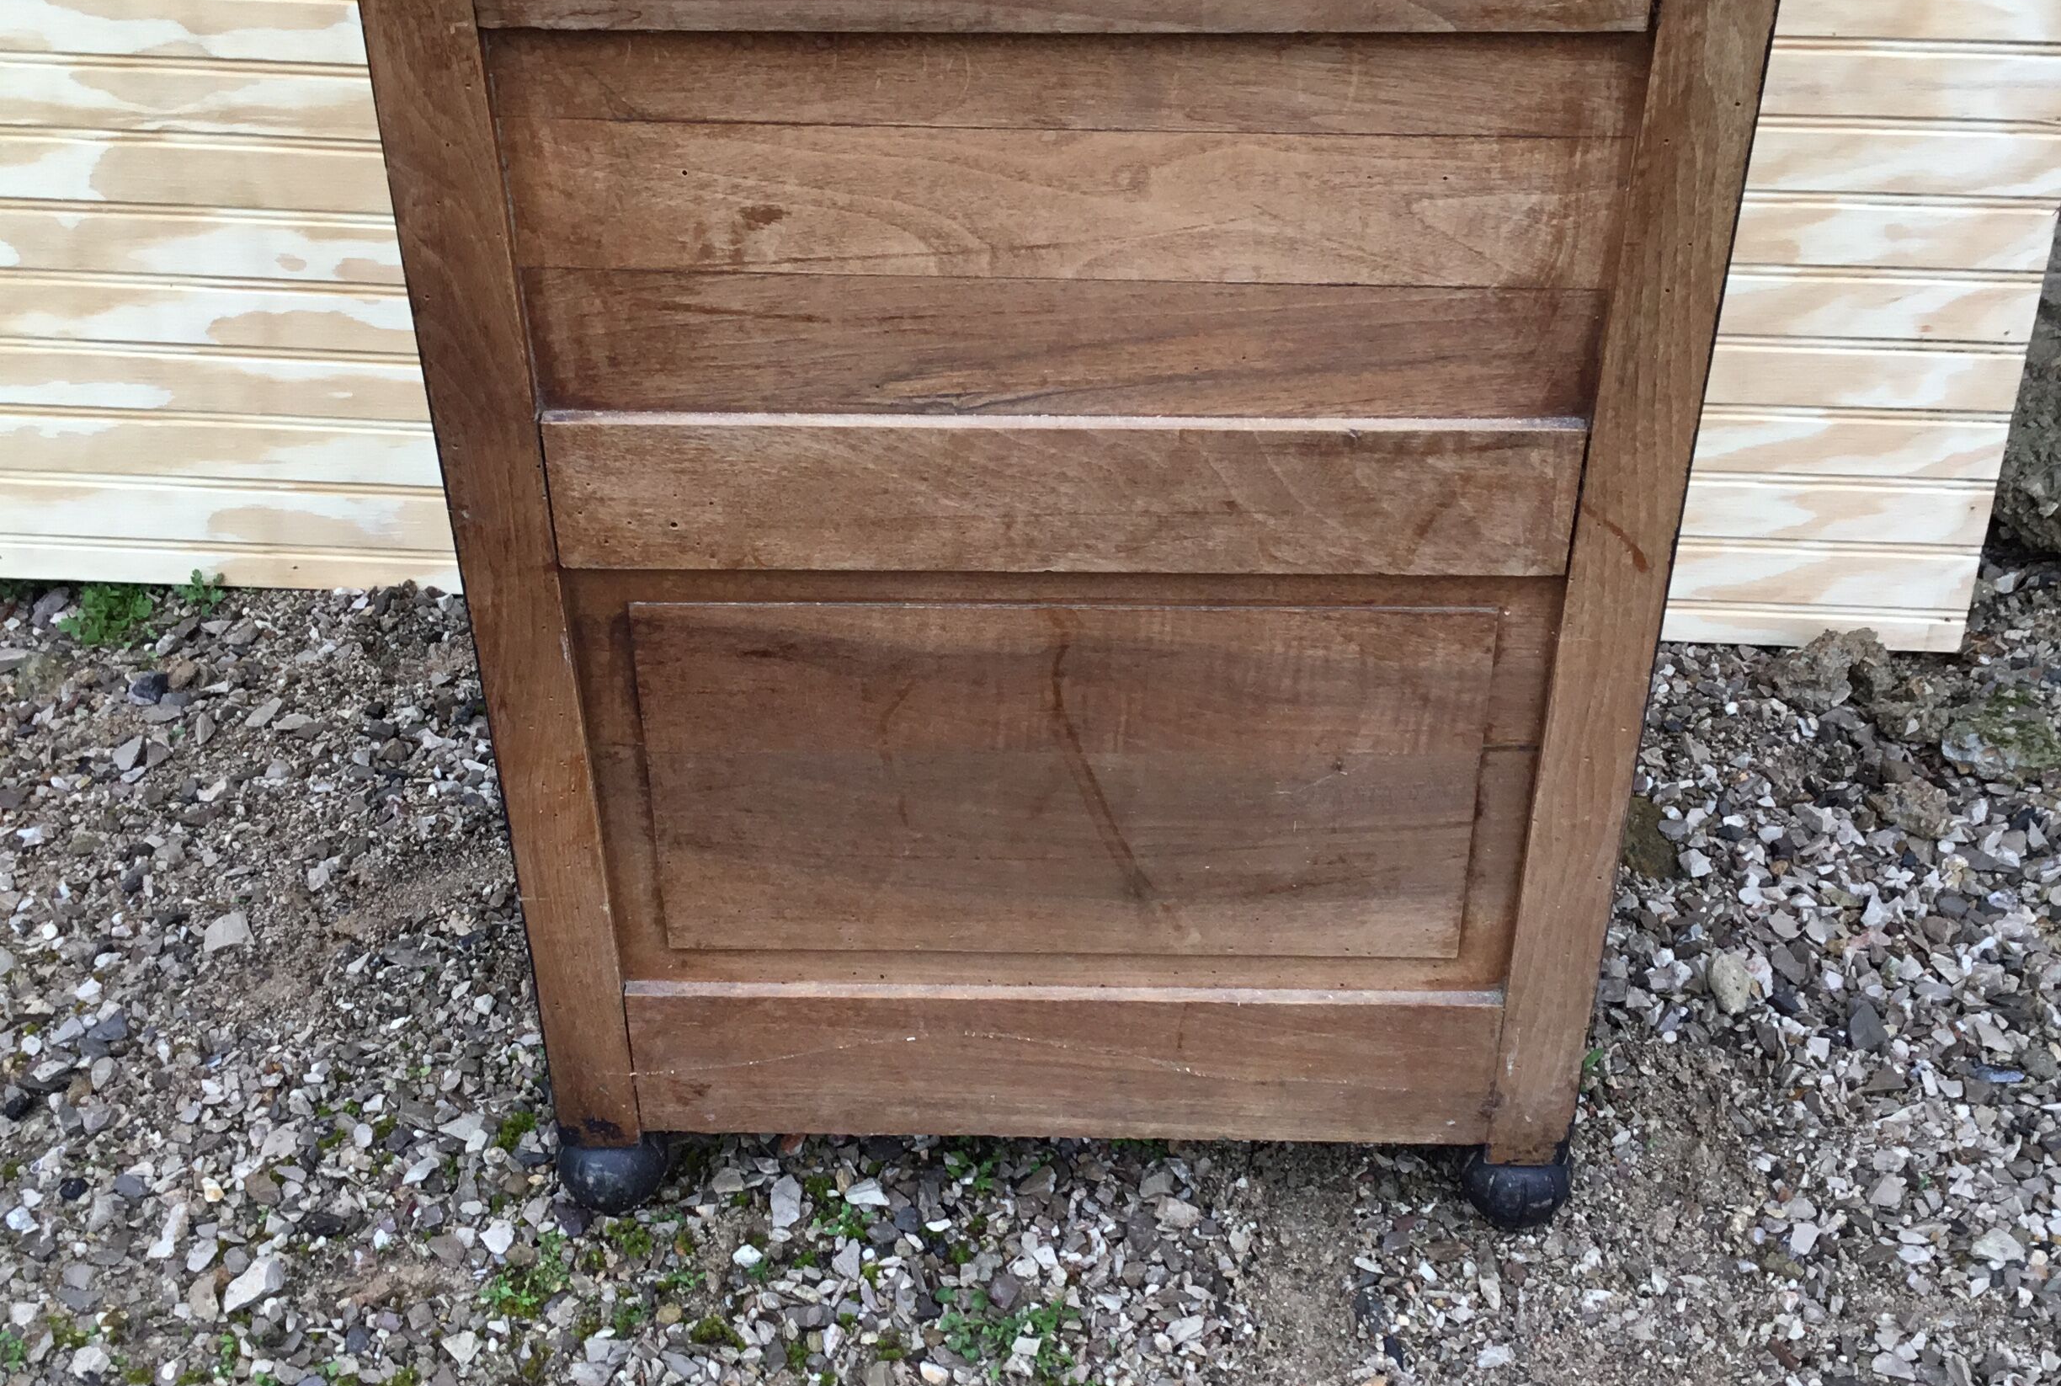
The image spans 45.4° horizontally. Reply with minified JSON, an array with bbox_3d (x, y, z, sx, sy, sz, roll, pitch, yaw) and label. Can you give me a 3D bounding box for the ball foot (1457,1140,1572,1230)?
[{"bbox_3d":[0.255,0.255,1.291,0.057,0.047,0.057,1,37,1],"label":"ball foot"}]

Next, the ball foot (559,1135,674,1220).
[{"bbox_3d":[-0.221,0.249,1.303,0.057,0.047,0.057,1,37,1],"label":"ball foot"}]

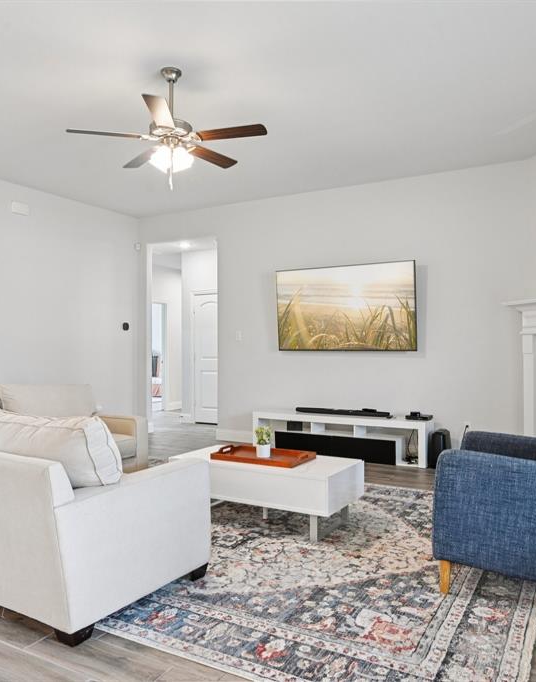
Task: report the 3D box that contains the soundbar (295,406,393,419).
[{"bbox_3d":[0.818,0.804,6.403,1.090,0.055,0.090,0,-1,30],"label":"soundbar"}]

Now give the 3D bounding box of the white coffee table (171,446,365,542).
[{"bbox_3d":[-0.017,1.038,3.974,1.225,0.420,0.590,0,-1,30],"label":"white coffee table"}]

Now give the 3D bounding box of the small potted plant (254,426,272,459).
[{"bbox_3d":[-0.032,0.706,3.987,0.115,0.222,0.115,0,-1,0],"label":"small potted plant"}]

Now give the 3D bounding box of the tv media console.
[{"bbox_3d":[0.785,1.053,6.316,2.010,0.447,0.345,0,-1,30],"label":"tv media console"}]

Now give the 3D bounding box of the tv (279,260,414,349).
[{"bbox_3d":[0.853,-0.361,6.418,1.665,0.955,0.055,0,4,30],"label":"tv"}]

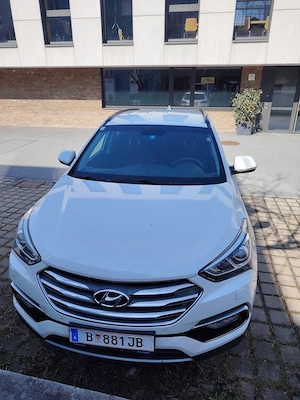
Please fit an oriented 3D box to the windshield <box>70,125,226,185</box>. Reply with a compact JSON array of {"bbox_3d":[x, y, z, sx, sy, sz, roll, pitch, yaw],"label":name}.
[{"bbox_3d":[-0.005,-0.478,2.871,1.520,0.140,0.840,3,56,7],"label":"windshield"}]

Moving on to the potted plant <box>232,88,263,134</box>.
[{"bbox_3d":[3.871,-3.531,11.123,1.050,1.740,0.980,4,23,10],"label":"potted plant"}]

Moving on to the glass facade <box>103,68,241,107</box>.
[{"bbox_3d":[0.822,-4.794,11.902,5.950,1.600,0.200,4,23,10],"label":"glass facade"}]

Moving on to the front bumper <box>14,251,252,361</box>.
[{"bbox_3d":[-0.194,0.725,1.915,1.850,0.620,0.560,3,21,7],"label":"front bumper"}]

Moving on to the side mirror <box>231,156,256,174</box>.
[{"bbox_3d":[0.991,-0.368,2.925,0.250,0.180,0.150,3,21,7],"label":"side mirror"}]

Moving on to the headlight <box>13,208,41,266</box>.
[{"bbox_3d":[-0.852,0.259,2.062,0.380,0.240,0.560,3,21,7],"label":"headlight"}]

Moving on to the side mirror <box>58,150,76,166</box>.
[{"bbox_3d":[-0.930,-0.473,3.176,0.250,0.180,0.150,3,21,7],"label":"side mirror"}]

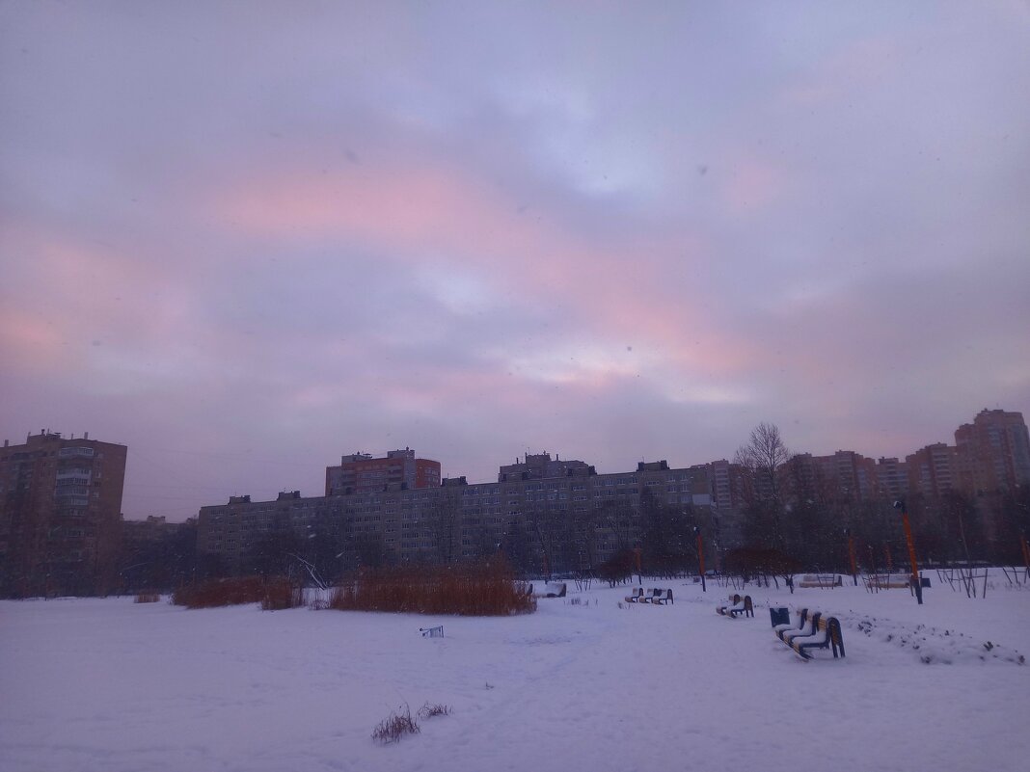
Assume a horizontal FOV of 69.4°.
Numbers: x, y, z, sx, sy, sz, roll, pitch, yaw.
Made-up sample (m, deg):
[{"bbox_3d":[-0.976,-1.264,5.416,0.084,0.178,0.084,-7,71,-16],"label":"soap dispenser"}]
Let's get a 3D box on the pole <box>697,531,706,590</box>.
[{"bbox_3d":[12.393,11.624,49.278,0.220,3.950,0.220,-1,-14,0],"label":"pole"}]

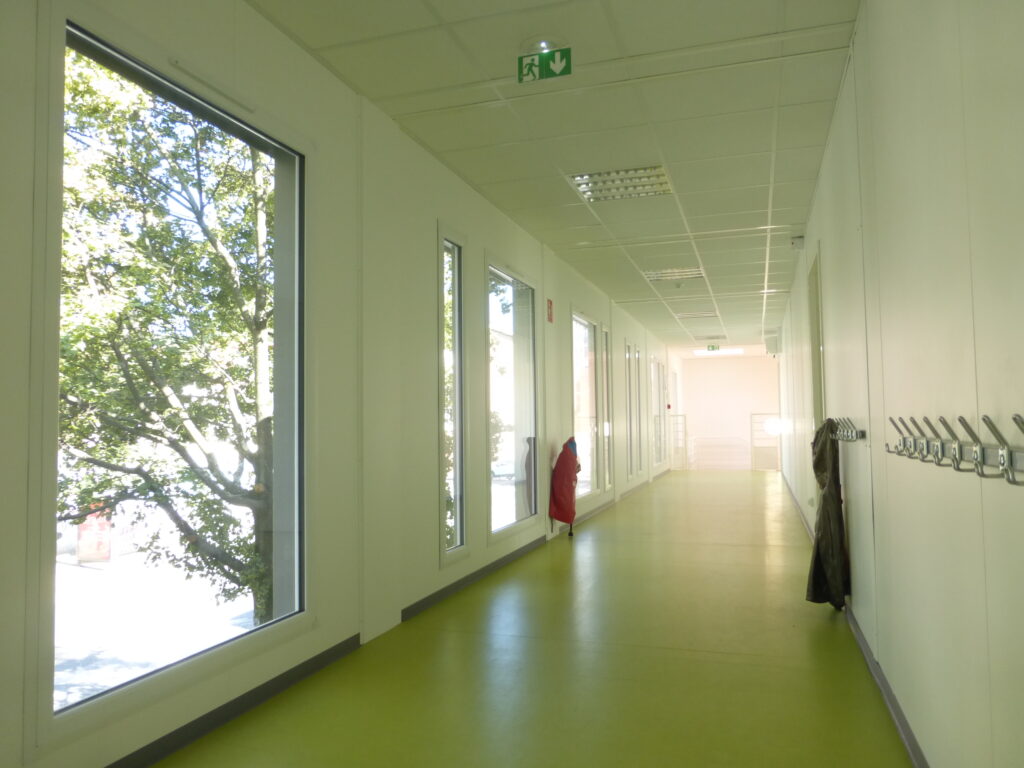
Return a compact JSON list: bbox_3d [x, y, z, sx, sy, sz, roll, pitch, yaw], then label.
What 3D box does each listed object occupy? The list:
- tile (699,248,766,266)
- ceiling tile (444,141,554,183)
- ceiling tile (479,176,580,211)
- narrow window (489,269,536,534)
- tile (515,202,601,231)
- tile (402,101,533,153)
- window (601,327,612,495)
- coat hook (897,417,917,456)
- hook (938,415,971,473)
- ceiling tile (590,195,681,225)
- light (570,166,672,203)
[{"bbox_3d":[2.061,-1.180,6.617,0.601,0.020,0.595,-1,-3,19],"label":"tile"},{"bbox_3d":[-0.054,-1.280,4.126,0.584,0.020,0.600,-1,-3,19],"label":"ceiling tile"},{"bbox_3d":[0.138,-1.266,4.748,0.616,0.020,0.595,-1,-3,19],"label":"ceiling tile"},{"bbox_3d":[-0.004,0.116,5.191,0.080,1.802,1.053,-1,-3,19],"label":"narrow window"},{"bbox_3d":[0.334,-1.237,5.311,0.616,0.020,0.598,-1,-3,19],"label":"tile"},{"bbox_3d":[-0.228,-1.311,3.640,0.588,0.020,0.500,-1,-3,19],"label":"tile"},{"bbox_3d":[1.105,0.311,8.471,0.060,1.870,0.420,-1,-3,19],"label":"window"},{"bbox_3d":[1.035,0.137,1.865,0.044,0.104,0.030,-1,-3,19],"label":"coat hook"},{"bbox_3d":[0.882,0.116,1.432,0.055,0.112,0.030,-1,-3,19],"label":"hook"},{"bbox_3d":[0.908,-1.250,5.113,0.600,0.020,0.598,-1,-3,19],"label":"ceiling tile"},{"bbox_3d":[0.714,-1.303,4.551,0.600,0.080,0.595,-1,-3,19],"label":"light"}]

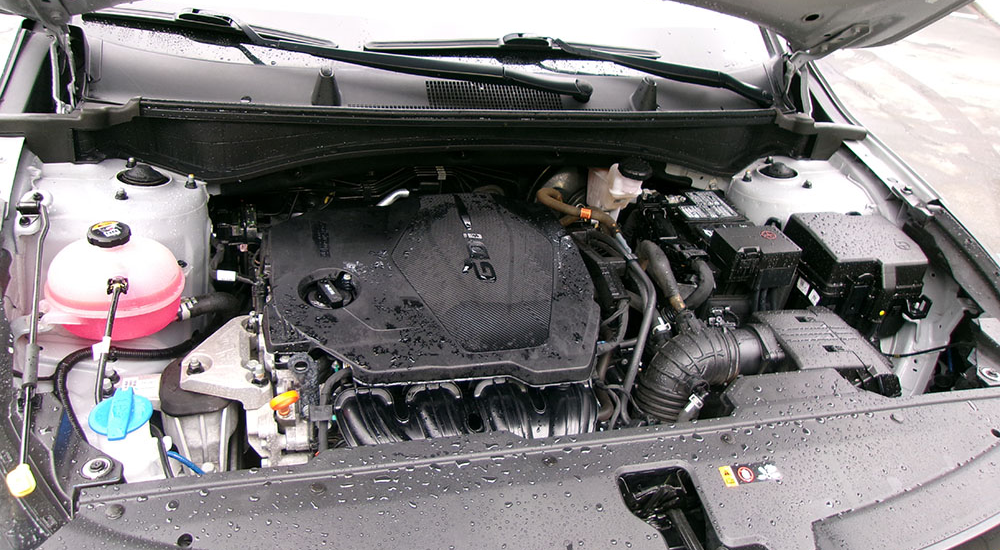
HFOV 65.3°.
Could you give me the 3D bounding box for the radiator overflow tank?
[{"bbox_3d":[-0.539,0.008,1.091,0.182,0.172,0.138,-3,34,-17],"label":"radiator overflow tank"}]

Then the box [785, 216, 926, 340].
[{"bbox_3d":[0.645,0.000,1.467,0.199,0.164,0.182,-3,34,-17],"label":"box"}]

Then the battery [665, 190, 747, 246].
[{"bbox_3d":[0.372,-0.020,1.485,0.172,0.192,0.240,-3,34,-17],"label":"battery"}]

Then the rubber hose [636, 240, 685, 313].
[{"bbox_3d":[0.267,0.005,1.278,0.056,0.066,0.199,2,33,-10],"label":"rubber hose"}]

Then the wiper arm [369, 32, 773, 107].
[{"bbox_3d":[0.146,-0.419,1.565,0.827,0.048,0.170,2,50,-10],"label":"wiper arm"}]

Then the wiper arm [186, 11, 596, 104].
[{"bbox_3d":[-0.200,-0.411,1.441,0.774,0.063,0.070,10,49,-5],"label":"wiper arm"}]

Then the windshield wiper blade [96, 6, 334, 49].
[{"bbox_3d":[-0.529,-0.461,1.433,0.472,0.051,0.042,7,56,-4],"label":"windshield wiper blade"}]

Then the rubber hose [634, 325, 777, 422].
[{"bbox_3d":[0.311,0.154,1.189,0.209,0.179,0.128,-3,34,-17],"label":"rubber hose"}]

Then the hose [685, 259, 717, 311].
[{"bbox_3d":[0.320,0.024,1.308,0.071,0.087,0.087,-3,34,-17],"label":"hose"}]

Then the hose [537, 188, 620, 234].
[{"bbox_3d":[0.142,-0.106,1.411,0.164,0.056,0.061,27,37,27],"label":"hose"}]

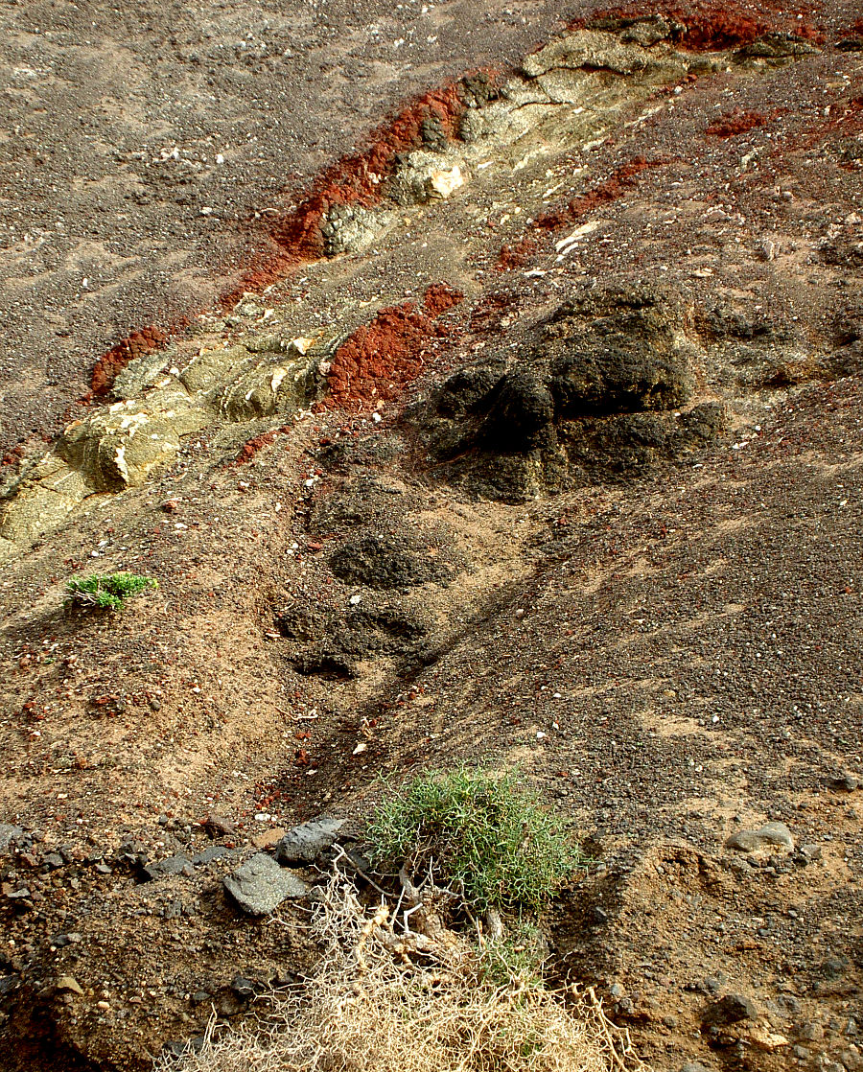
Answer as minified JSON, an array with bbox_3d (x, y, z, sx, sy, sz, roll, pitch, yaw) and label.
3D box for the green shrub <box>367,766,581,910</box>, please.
[{"bbox_3d":[0.111,0.783,8.800,0.540,0.340,0.460,0,6,0],"label":"green shrub"}]

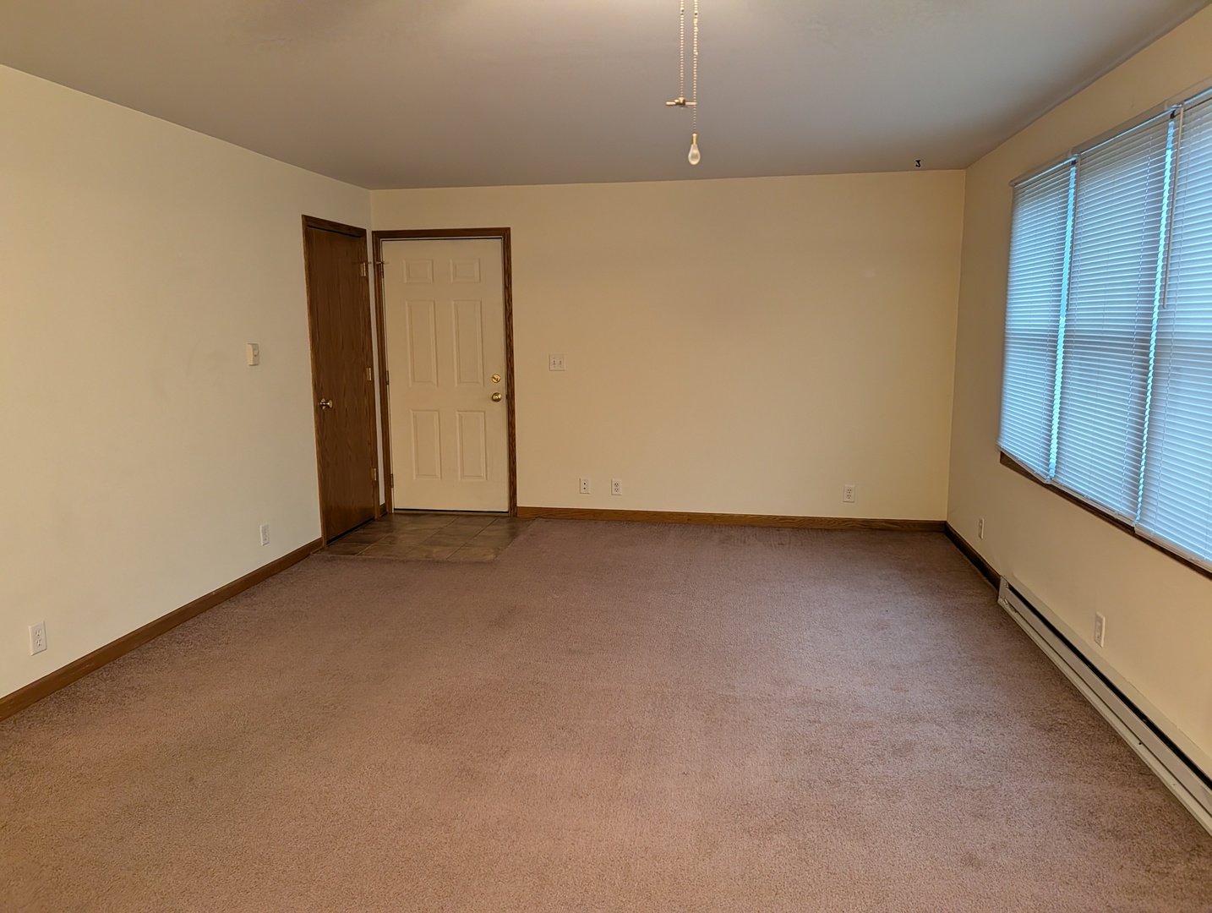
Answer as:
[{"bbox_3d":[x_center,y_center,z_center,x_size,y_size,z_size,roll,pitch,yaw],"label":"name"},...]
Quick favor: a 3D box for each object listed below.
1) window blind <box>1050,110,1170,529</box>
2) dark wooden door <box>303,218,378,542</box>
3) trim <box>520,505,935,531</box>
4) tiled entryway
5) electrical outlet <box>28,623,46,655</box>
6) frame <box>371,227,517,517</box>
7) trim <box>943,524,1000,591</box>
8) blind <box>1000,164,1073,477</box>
[{"bbox_3d":[1.920,-0.513,3.257,0.040,1.390,0.840,1,9,10],"label":"window blind"},{"bbox_3d":[-1.826,-0.514,5.859,0.050,2.137,0.870,1,9,10],"label":"dark wooden door"},{"bbox_3d":[0.851,0.457,6.134,3.093,0.093,0.020,1,9,10],"label":"trim"},{"bbox_3d":[-1.212,0.555,5.913,1.214,0.020,1.168,1,9,10],"label":"tiled entryway"},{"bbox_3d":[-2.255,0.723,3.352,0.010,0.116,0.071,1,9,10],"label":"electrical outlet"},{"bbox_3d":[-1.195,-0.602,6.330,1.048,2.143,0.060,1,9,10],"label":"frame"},{"bbox_3d":[2.261,0.587,5.263,0.020,0.093,1.268,1,9,10],"label":"trim"},{"bbox_3d":[2.062,-0.655,4.085,0.040,1.382,0.815,1,9,10],"label":"blind"}]

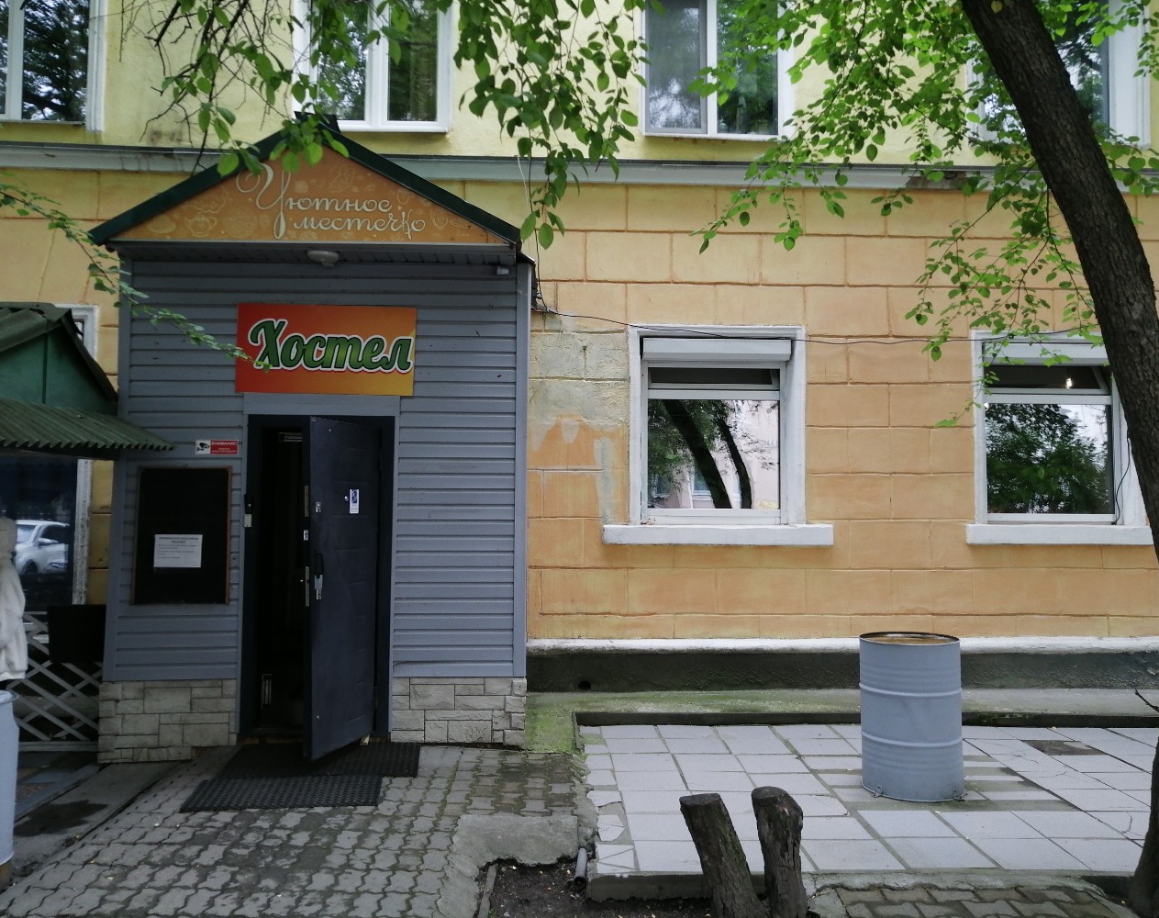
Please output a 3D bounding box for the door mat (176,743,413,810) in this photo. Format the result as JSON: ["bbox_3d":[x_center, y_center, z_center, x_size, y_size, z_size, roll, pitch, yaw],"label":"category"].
[{"bbox_3d":[-1.528,1.816,5.532,1.190,0.030,1.240,1,-2,-8],"label":"door mat"}]

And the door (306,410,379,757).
[{"bbox_3d":[-1.462,0.759,5.874,0.060,1.980,0.830,-1,-4,15],"label":"door"}]

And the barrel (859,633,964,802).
[{"bbox_3d":[1.960,1.490,5.618,0.600,0.860,0.600,0,-3,-3],"label":"barrel"}]

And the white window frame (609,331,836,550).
[{"bbox_3d":[1.130,-0.194,7.891,1.869,1.814,0.260,1,-4,-3],"label":"white window frame"}]

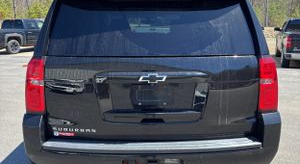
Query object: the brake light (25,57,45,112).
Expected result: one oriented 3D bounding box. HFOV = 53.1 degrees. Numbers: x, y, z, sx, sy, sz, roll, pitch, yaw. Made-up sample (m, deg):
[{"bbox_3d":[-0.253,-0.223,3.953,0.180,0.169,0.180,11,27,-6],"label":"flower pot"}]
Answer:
[{"bbox_3d":[-0.880,0.009,2.341,0.170,0.420,0.210,0,11,0],"label":"brake light"}]

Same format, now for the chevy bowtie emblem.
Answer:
[{"bbox_3d":[0.021,-0.017,2.219,0.208,0.080,0.025,0,11,0],"label":"chevy bowtie emblem"}]

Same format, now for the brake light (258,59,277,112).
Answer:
[{"bbox_3d":[0.910,0.009,2.341,0.170,0.420,0.210,0,11,0],"label":"brake light"}]

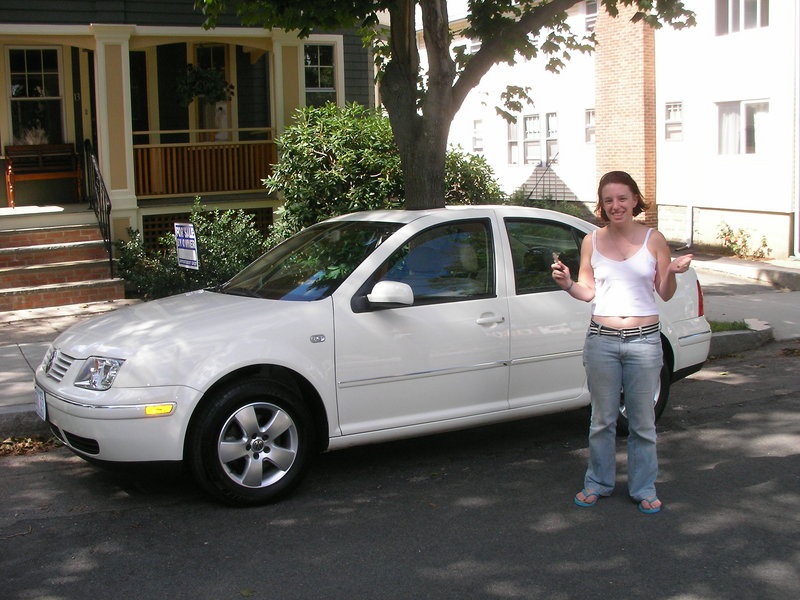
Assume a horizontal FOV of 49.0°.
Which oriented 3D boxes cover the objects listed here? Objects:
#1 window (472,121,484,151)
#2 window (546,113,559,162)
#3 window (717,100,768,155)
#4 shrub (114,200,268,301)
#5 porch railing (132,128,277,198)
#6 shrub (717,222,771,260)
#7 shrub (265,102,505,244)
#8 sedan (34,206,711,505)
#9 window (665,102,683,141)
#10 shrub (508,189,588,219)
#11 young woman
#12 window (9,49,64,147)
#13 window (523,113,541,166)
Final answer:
[{"bbox_3d":[2.317,-4.825,25.917,0.100,0.950,0.660,-6,9,-28],"label":"window"},{"bbox_3d":[3.974,-4.221,22.884,0.100,1.320,0.530,-6,9,-28],"label":"window"},{"bbox_3d":[6.862,-3.441,17.545,0.100,1.100,1.280,-6,9,-28],"label":"window"},{"bbox_3d":[-2.517,-0.585,10.600,1.900,1.250,1.300,-4,7,-25],"label":"shrub"},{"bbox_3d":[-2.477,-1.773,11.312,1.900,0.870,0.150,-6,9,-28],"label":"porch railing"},{"bbox_3d":[6.689,-1.149,17.100,0.650,0.750,0.950,-6,9,-28],"label":"shrub"},{"bbox_3d":[-0.194,-1.259,11.000,3.000,2.400,2.300,-4,7,-25],"label":"shrub"},{"bbox_3d":[0.025,0.125,5.636,4.376,1.446,1.735,-5,9,-29],"label":"sedan"},{"bbox_3d":[5.855,-3.821,18.800,0.140,0.830,0.600,-4,7,-23],"label":"window"},{"bbox_3d":[3.128,-1.928,18.500,1.600,1.000,2.200,-4,7,-23],"label":"shrub"},{"bbox_3d":[1.077,0.197,4.270,0.680,1.620,0.450,0,6,12],"label":"young woman"},{"bbox_3d":[-5.242,-2.928,12.700,0.740,1.450,0.140,-4,7,-25],"label":"window"},{"bbox_3d":[3.489,-4.245,23.300,0.140,1.380,0.920,-4,7,-23],"label":"window"}]

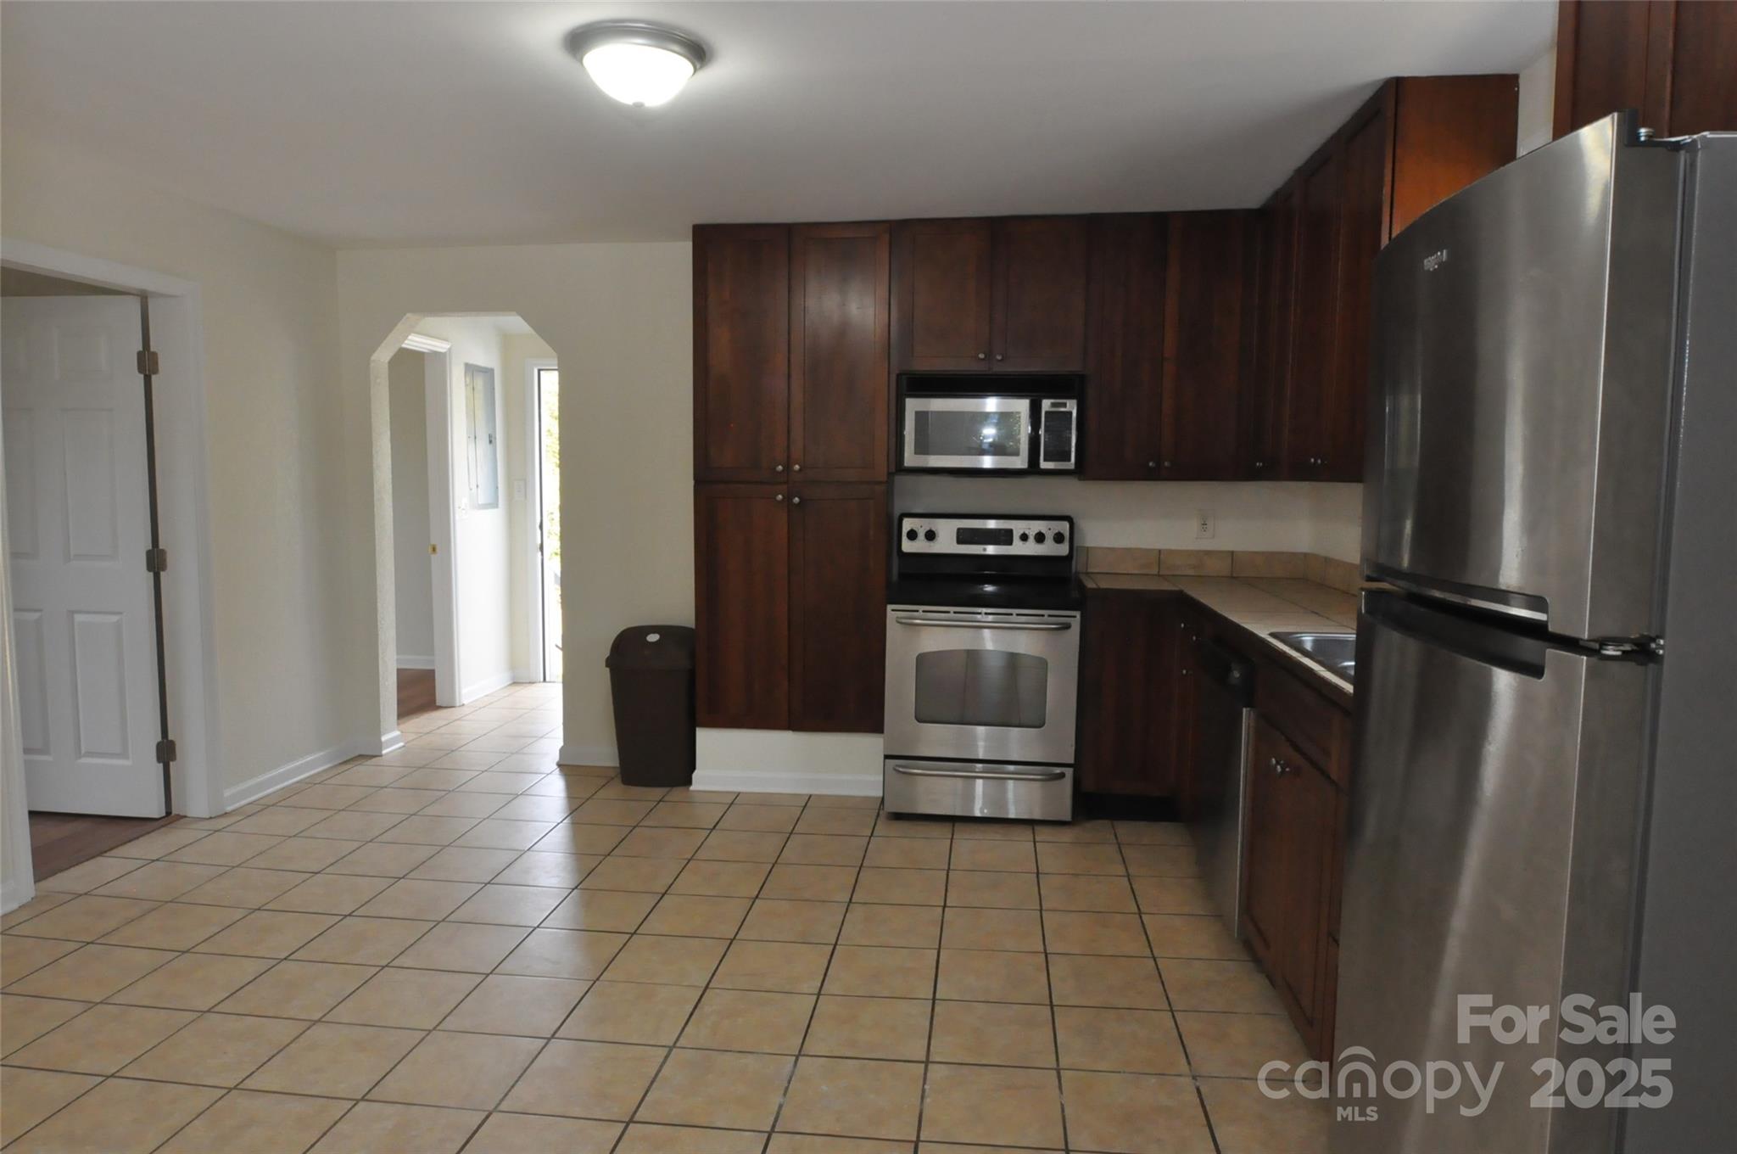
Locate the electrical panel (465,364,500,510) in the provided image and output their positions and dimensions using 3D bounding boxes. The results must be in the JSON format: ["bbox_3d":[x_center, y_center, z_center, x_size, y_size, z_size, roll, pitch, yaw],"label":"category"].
[{"bbox_3d":[-2.395,-0.860,6.553,0.050,0.875,0.385,1,5,6],"label":"electrical panel"}]

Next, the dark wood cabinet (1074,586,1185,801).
[{"bbox_3d":[1.068,0.444,4.454,0.389,0.787,0.607,1,5,6],"label":"dark wood cabinet"}]

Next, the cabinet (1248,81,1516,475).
[{"bbox_3d":[1.628,-0.853,3.528,0.333,1.070,1.452,1,5,6],"label":"cabinet"}]

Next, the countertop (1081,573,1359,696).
[{"bbox_3d":[1.251,0.150,3.282,1.008,0.043,2.830,1,5,6],"label":"countertop"}]

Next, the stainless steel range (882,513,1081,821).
[{"bbox_3d":[0.481,0.358,4.476,0.760,1.205,0.650,1,5,6],"label":"stainless steel range"}]

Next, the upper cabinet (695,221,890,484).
[{"bbox_3d":[-0.313,-0.955,4.617,0.832,1.076,0.330,1,5,6],"label":"upper cabinet"}]

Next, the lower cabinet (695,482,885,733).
[{"bbox_3d":[-0.318,0.120,4.728,0.837,1.084,0.323,1,5,6],"label":"lower cabinet"}]

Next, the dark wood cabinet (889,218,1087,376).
[{"bbox_3d":[0.511,-1.174,4.503,0.785,0.620,0.330,1,5,6],"label":"dark wood cabinet"}]

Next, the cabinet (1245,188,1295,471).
[{"bbox_3d":[1.682,-0.897,3.963,0.320,1.074,0.525,1,5,6],"label":"cabinet"}]

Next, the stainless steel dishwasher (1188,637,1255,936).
[{"bbox_3d":[1.380,0.626,3.249,0.613,0.818,0.622,1,5,6],"label":"stainless steel dishwasher"}]

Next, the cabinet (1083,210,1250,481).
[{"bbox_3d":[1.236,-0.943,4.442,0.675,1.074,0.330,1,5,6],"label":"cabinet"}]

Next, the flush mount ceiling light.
[{"bbox_3d":[-0.562,-1.229,2.568,0.323,0.152,0.323,1,5,6],"label":"flush mount ceiling light"}]

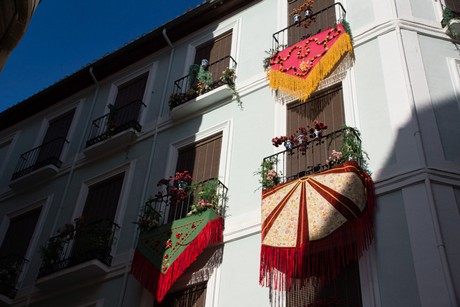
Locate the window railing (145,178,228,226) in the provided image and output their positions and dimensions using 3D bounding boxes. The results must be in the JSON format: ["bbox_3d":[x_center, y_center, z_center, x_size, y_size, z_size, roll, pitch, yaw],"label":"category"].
[{"bbox_3d":[-0.897,1.215,11.124,1.789,0.973,0.369,-21,-47,27],"label":"window railing"}]

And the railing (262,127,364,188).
[{"bbox_3d":[1.394,0.295,9.729,1.715,0.966,0.385,-21,-48,26],"label":"railing"}]

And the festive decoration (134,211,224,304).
[{"bbox_3d":[-0.955,1.970,10.180,1.778,1.610,0.420,-21,-48,26],"label":"festive decoration"}]

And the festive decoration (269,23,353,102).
[{"bbox_3d":[1.590,-1.593,11.418,1.694,1.890,0.315,-21,-48,26],"label":"festive decoration"}]

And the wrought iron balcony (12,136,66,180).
[{"bbox_3d":[-5.360,0.235,16.219,1.789,1.022,0.298,-21,-47,27],"label":"wrought iron balcony"}]

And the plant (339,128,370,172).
[{"bbox_3d":[2.049,-0.054,9.442,0.322,0.868,0.434,-21,-48,26],"label":"plant"}]

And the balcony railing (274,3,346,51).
[{"bbox_3d":[1.687,-2.479,12.274,1.619,0.980,0.312,-21,-47,27],"label":"balcony railing"}]

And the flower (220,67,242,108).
[{"bbox_3d":[0.007,-1.480,12.874,0.454,1.171,0.320,-21,-47,27],"label":"flower"}]

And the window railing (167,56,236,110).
[{"bbox_3d":[-0.638,-1.571,13.560,1.668,0.994,0.312,-21,-47,27],"label":"window railing"}]

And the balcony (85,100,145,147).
[{"bbox_3d":[-2.902,-0.672,14.606,1.624,0.952,0.266,-21,-48,26],"label":"balcony"}]

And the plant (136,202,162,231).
[{"bbox_3d":[-1.593,1.287,11.521,0.454,0.589,0.327,-21,-47,27],"label":"plant"}]

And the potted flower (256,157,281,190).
[{"bbox_3d":[0.730,0.411,10.113,0.455,0.728,0.392,-21,-48,26],"label":"potted flower"}]

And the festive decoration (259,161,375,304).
[{"bbox_3d":[1.331,1.190,8.879,1.799,2.065,0.434,-21,-48,26],"label":"festive decoration"}]

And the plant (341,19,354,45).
[{"bbox_3d":[2.406,-2.541,11.728,0.241,0.618,0.241,-21,-47,27],"label":"plant"}]

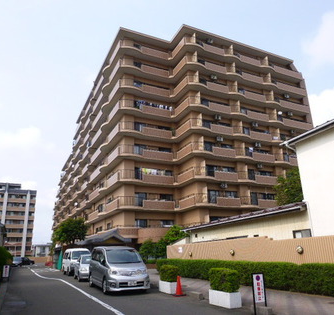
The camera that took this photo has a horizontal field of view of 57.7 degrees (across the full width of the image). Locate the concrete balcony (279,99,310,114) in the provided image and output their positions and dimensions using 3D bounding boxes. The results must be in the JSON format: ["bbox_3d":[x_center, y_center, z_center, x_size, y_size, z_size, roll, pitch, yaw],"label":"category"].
[{"bbox_3d":[17.829,-7.115,42.789,5.560,0.871,0.500,7,-20,-25],"label":"concrete balcony"}]

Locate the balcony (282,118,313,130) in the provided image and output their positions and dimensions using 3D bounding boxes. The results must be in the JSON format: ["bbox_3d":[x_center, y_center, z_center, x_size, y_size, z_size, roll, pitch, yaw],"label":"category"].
[{"bbox_3d":[17.922,-4.456,41.917,5.560,0.871,0.500,7,-20,-25],"label":"balcony"}]

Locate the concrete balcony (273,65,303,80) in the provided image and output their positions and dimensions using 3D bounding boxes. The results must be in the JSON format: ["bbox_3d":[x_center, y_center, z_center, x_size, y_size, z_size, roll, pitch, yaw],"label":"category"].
[{"bbox_3d":[18.364,-12.844,46.867,5.884,1.015,1.200,6,-19,-26],"label":"concrete balcony"}]

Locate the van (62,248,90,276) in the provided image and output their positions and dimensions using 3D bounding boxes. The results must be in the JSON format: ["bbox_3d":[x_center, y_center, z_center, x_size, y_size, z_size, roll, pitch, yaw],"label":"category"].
[{"bbox_3d":[-7.485,8.702,25.383,1.700,1.980,4.700,6,-19,-24],"label":"van"}]

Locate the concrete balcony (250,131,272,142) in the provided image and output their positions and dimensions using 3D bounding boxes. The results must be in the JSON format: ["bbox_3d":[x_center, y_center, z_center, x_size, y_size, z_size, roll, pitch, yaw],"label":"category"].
[{"bbox_3d":[12.073,-2.505,40.194,3.407,1.015,1.200,6,-19,-26],"label":"concrete balcony"}]

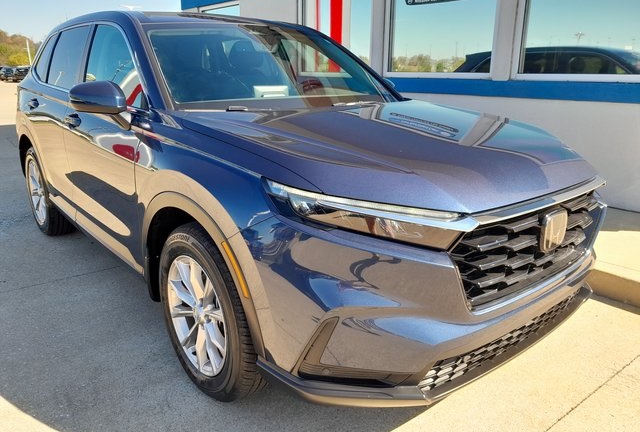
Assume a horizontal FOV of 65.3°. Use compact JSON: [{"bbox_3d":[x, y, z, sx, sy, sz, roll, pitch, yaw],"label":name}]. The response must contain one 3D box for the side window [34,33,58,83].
[{"bbox_3d":[-1.943,-1.127,3.579,0.070,0.350,0.440,16,1,-43],"label":"side window"}]

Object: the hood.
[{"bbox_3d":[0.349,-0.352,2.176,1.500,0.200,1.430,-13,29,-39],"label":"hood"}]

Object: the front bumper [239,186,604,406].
[{"bbox_3d":[0.607,0.177,2.008,1.800,0.630,0.640,-13,20,-39],"label":"front bumper"}]

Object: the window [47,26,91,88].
[{"bbox_3d":[-1.545,-0.987,3.125,0.070,0.390,0.760,16,1,-43],"label":"window"}]

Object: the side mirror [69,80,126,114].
[{"bbox_3d":[-0.977,-0.518,2.219,0.230,0.150,0.165,-13,20,-39],"label":"side mirror"}]

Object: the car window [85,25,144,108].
[{"bbox_3d":[-0.969,-0.766,2.462,0.080,0.460,0.950,16,1,-43],"label":"car window"}]

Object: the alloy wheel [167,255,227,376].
[{"bbox_3d":[-0.410,0.371,1.984,0.190,0.484,0.484,-13,20,-39],"label":"alloy wheel"}]

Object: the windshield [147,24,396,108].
[{"bbox_3d":[-0.281,-0.840,2.809,1.410,0.160,0.900,-13,53,-39],"label":"windshield"}]

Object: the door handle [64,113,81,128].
[{"bbox_3d":[-1.321,-0.509,2.682,0.060,0.060,0.210,-13,20,-39],"label":"door handle"}]

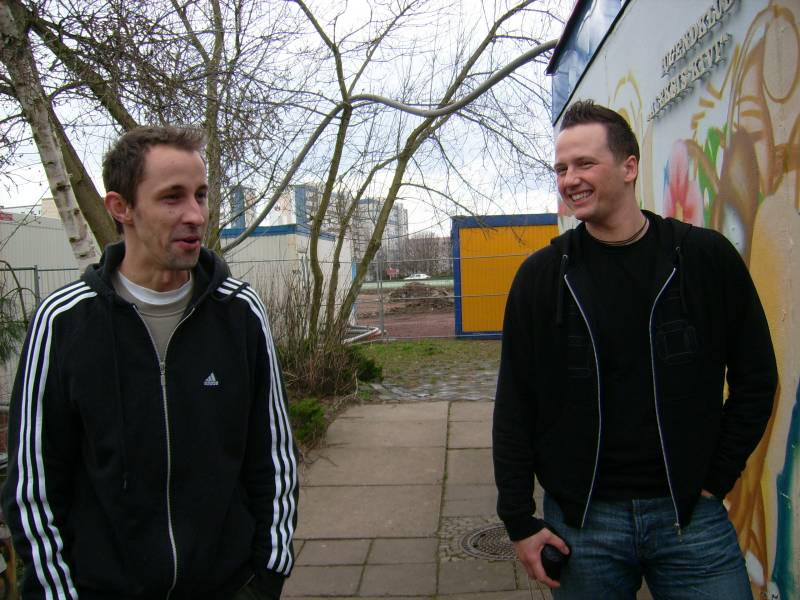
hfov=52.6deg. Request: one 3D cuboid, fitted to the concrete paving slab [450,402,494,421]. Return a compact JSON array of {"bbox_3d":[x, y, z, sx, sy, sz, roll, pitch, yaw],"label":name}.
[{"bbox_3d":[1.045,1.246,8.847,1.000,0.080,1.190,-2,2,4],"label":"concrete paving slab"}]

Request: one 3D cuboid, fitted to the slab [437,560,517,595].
[{"bbox_3d":[0.402,1.455,4.165,0.400,0.060,0.410,-2,2,4],"label":"slab"}]

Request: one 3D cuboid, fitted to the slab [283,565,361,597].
[{"bbox_3d":[-0.398,1.483,4.191,0.390,0.060,0.405,-2,2,4],"label":"slab"}]

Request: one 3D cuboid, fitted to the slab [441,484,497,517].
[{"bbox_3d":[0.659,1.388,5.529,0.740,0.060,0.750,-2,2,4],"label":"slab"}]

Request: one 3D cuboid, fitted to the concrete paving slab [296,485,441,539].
[{"bbox_3d":[-0.327,1.440,5.403,1.190,0.080,1.165,-2,2,4],"label":"concrete paving slab"}]

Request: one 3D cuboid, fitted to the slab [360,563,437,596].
[{"bbox_3d":[-0.002,1.470,4.164,0.395,0.060,0.410,-2,2,4],"label":"slab"}]

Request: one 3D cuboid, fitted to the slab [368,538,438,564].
[{"bbox_3d":[0.020,1.451,4.586,0.395,0.060,0.405,-2,2,4],"label":"slab"}]

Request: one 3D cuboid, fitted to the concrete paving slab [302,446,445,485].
[{"bbox_3d":[-0.240,1.388,6.586,1.195,0.080,1.200,-2,2,4],"label":"concrete paving slab"}]

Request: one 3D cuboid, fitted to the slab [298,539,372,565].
[{"bbox_3d":[-0.376,1.465,4.607,0.395,0.060,0.410,-2,2,4],"label":"slab"}]

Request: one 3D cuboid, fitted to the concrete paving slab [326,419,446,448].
[{"bbox_3d":[-0.149,1.334,7.801,1.205,0.080,1.230,-2,2,4],"label":"concrete paving slab"}]

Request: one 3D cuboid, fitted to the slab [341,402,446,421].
[{"bbox_3d":[-0.065,1.282,8.977,1.205,0.080,1.130,-2,2,4],"label":"slab"}]

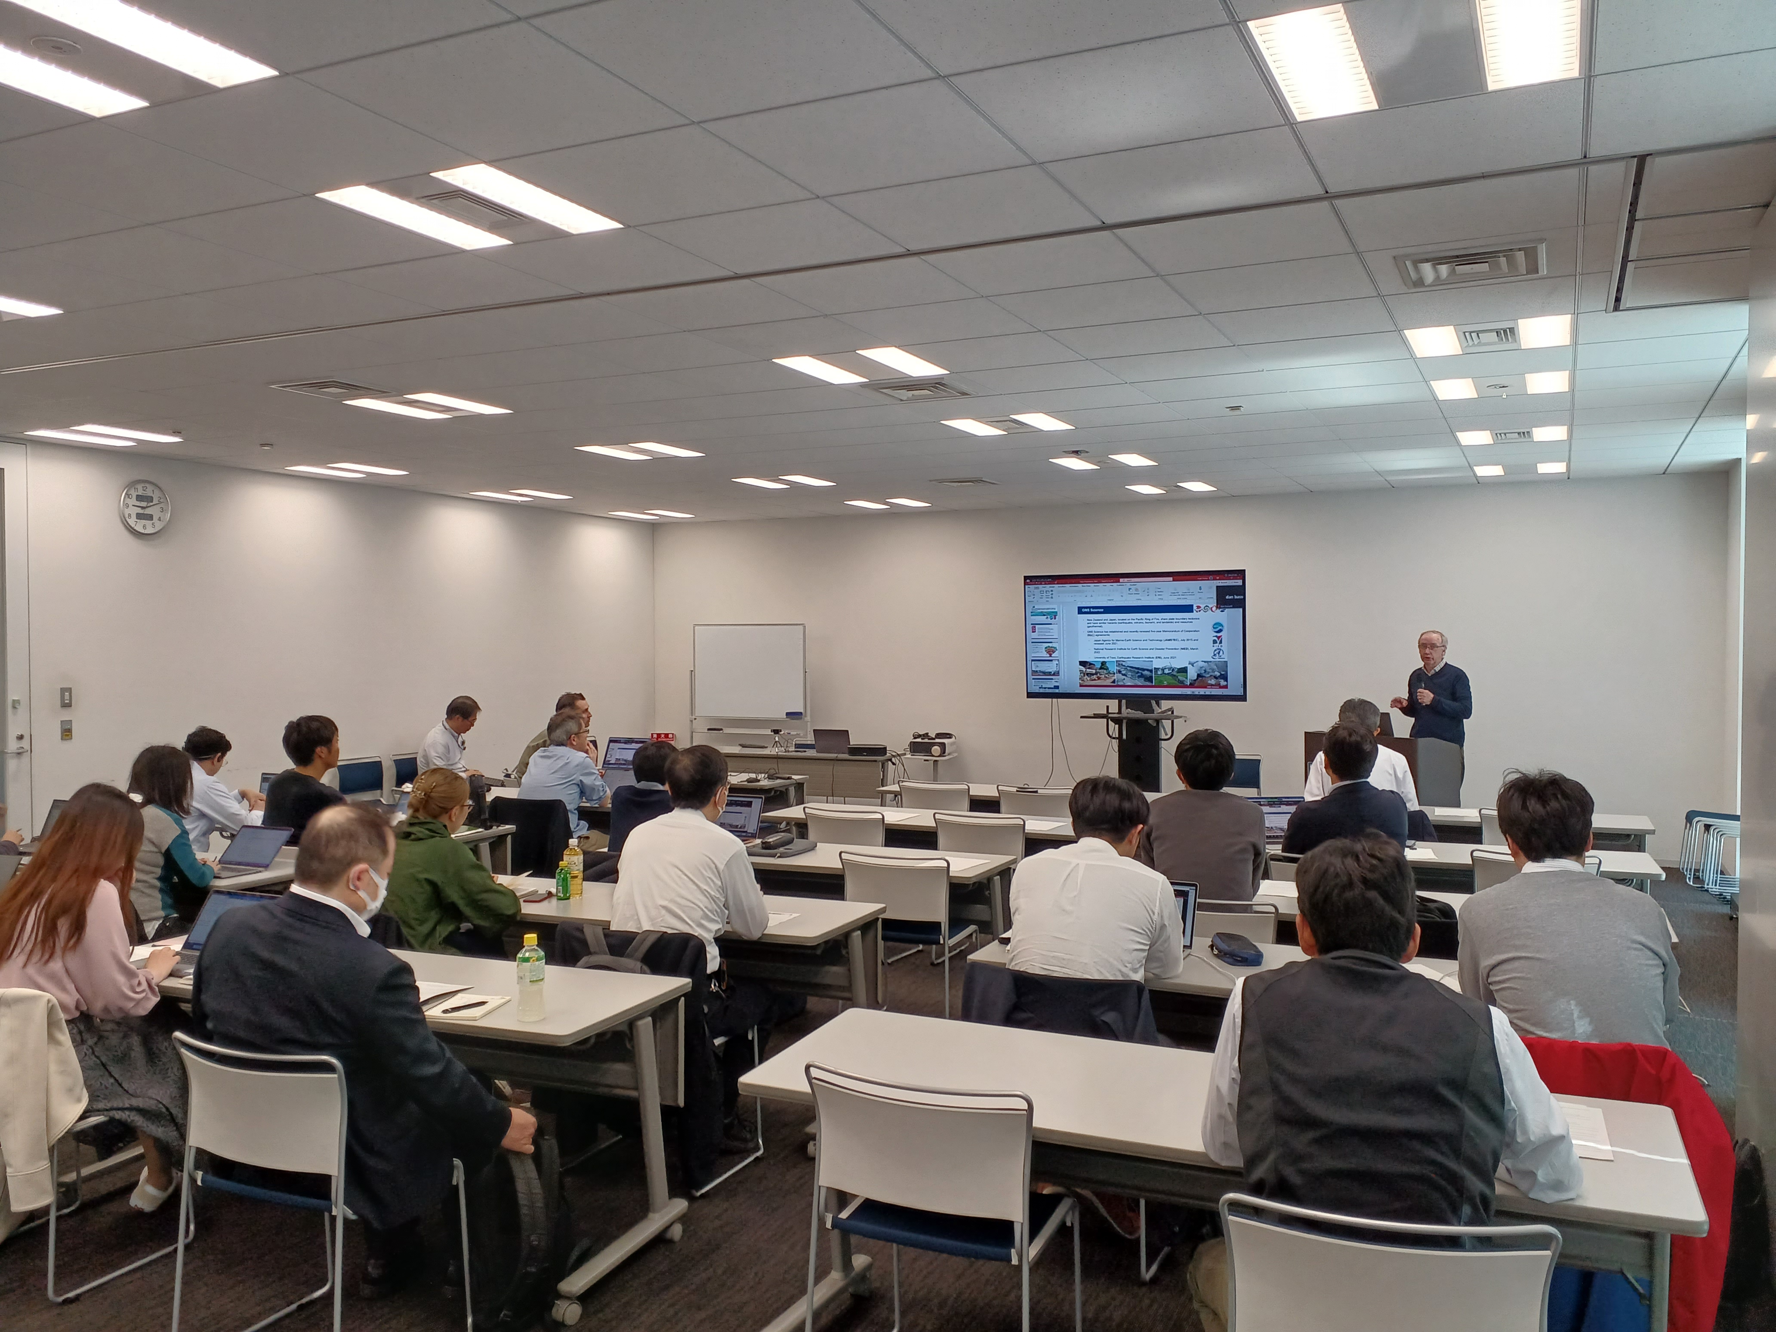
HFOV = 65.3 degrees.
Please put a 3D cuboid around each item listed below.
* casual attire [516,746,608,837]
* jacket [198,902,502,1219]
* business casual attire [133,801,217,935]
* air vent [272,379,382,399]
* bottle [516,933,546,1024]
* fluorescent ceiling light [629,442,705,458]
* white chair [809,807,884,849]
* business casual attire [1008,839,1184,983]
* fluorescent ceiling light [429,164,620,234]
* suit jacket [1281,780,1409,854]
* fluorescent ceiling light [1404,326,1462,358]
[{"bbox_3d":[-1.742,0.709,7.694,0.500,0.560,0.550,1,1,41],"label":"casual attire"},{"bbox_3d":[-1.172,0.833,3.073,0.670,0.680,0.520,0,1,26],"label":"jacket"},{"bbox_3d":[-2.715,0.753,5.219,0.430,0.530,0.400,1,1,26],"label":"business casual attire"},{"bbox_3d":[-2.615,-1.308,6.559,0.407,0.040,0.409,0,1,26],"label":"air vent"},{"bbox_3d":[-0.884,0.766,3.443,0.070,0.215,0.070,0,1,0],"label":"bottle"},{"bbox_3d":[-1.384,-1.369,8.694,0.182,0.050,0.600,0,1,26],"label":"fluorescent ceiling light"},{"bbox_3d":[-0.110,1.121,6.987,0.480,0.800,0.530,0,1,26],"label":"white chair"},{"bbox_3d":[0.559,0.746,3.792,0.490,0.580,0.400,1,1,32],"label":"business casual attire"},{"bbox_3d":[-1.044,-1.339,3.979,0.195,0.060,0.635,1,1,26],"label":"fluorescent ceiling light"},{"bbox_3d":[1.878,0.792,5.695,0.510,0.660,0.460,0,1,26],"label":"suit jacket"},{"bbox_3d":[2.211,-1.317,5.600,0.182,0.050,0.600,0,1,26],"label":"fluorescent ceiling light"}]

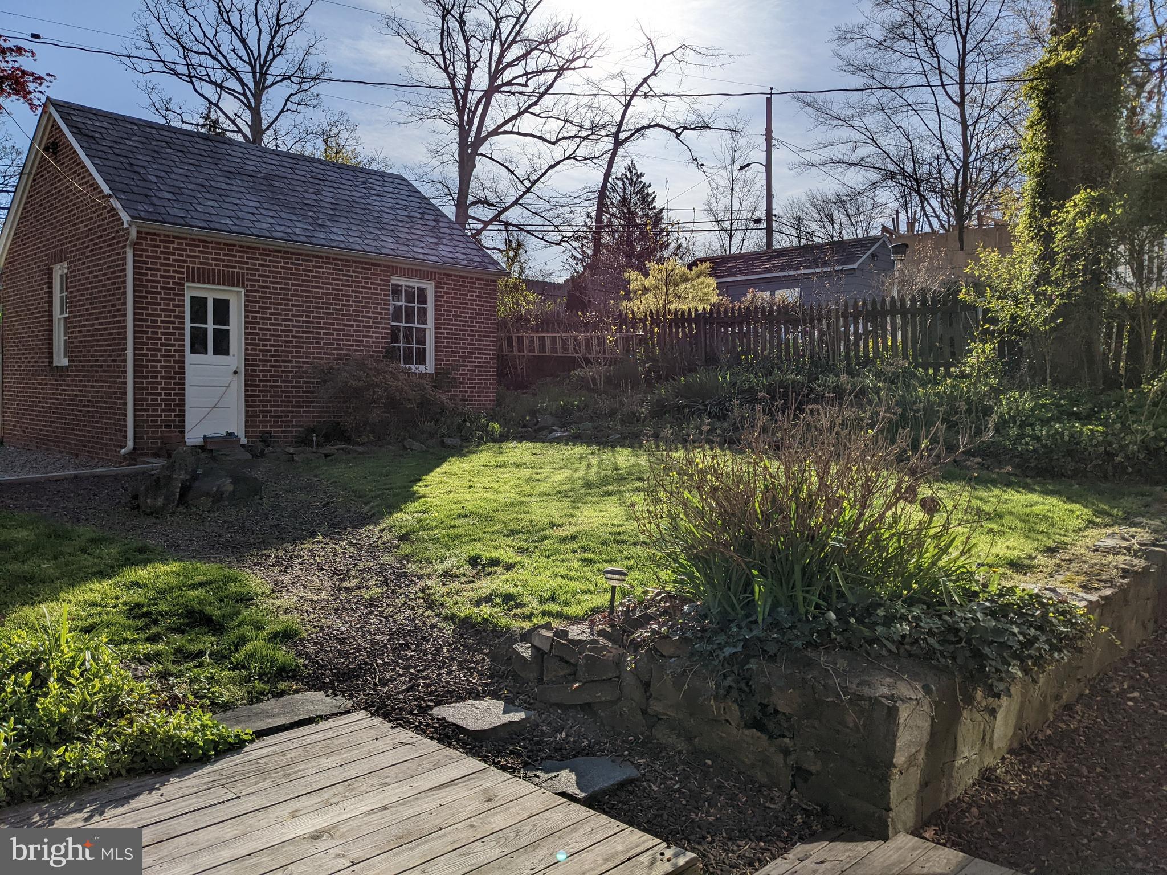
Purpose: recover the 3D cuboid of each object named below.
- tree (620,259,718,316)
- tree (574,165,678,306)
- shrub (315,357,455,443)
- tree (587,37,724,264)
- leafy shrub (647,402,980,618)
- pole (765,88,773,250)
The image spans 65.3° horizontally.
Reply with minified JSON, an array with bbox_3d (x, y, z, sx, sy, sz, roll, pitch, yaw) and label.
[{"bbox_3d":[1.865,-2.735,19.300,2.100,2.100,1.900,1,2,0],"label":"tree"},{"bbox_3d":[1.917,-8.721,43.000,5.100,9.000,5.000,1,2,0],"label":"tree"},{"bbox_3d":[-2.745,-0.524,12.600,1.500,1.200,1.850,3,3,45],"label":"shrub"},{"bbox_3d":[3.265,-11.273,41.000,6.200,14.100,5.500,1,2,0],"label":"tree"},{"bbox_3d":[1.148,0.375,4.650,1.700,1.070,1.400,1,2,0],"label":"leafy shrub"},{"bbox_3d":[7.764,-9.116,38.000,0.270,10.800,0.270,1,2,0],"label":"pole"}]

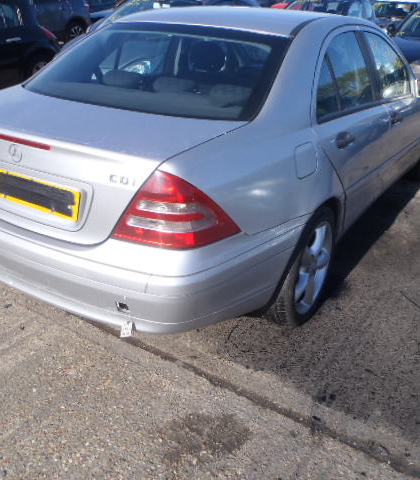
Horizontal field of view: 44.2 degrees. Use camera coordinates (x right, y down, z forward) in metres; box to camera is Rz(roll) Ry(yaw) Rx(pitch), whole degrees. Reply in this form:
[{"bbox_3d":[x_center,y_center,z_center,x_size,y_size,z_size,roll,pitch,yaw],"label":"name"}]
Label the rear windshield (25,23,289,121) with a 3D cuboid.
[{"bbox_3d":[-0.278,-0.816,2.406,1.280,0.140,0.782,16,56,28],"label":"rear windshield"}]

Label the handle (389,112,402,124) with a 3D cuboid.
[{"bbox_3d":[1.124,-0.737,3.138,0.055,0.055,0.210,16,29,28],"label":"handle"}]

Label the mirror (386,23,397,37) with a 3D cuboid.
[{"bbox_3d":[2.908,-3.354,8.250,0.210,0.140,0.120,17,30,29],"label":"mirror"}]

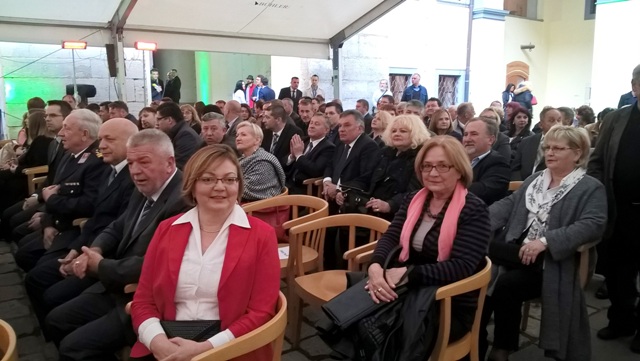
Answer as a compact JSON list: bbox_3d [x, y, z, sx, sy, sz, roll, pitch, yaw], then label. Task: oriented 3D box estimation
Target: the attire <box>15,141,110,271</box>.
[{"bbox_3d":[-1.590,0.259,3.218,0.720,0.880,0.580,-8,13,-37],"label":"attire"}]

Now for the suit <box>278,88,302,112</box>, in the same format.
[{"bbox_3d":[-0.590,-1.116,10.058,0.520,1.480,0.340,-2,10,-9],"label":"suit"}]

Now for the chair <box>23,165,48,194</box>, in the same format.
[{"bbox_3d":[-2.580,0.212,4.981,0.580,0.730,0.570,-6,12,-32],"label":"chair"}]

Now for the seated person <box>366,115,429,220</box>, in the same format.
[{"bbox_3d":[0.490,0.196,3.705,0.800,1.280,0.580,-8,13,-36],"label":"seated person"}]

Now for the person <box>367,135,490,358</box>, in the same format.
[{"bbox_3d":[0.370,0.471,2.220,0.800,1.280,0.580,-9,13,-40],"label":"person"}]

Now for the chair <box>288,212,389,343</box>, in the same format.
[{"bbox_3d":[0.200,0.599,2.764,0.590,0.730,0.570,-6,12,-32],"label":"chair"}]

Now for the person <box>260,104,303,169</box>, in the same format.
[{"bbox_3d":[-0.450,-0.037,4.902,0.800,1.310,0.560,-7,12,-33],"label":"person"}]

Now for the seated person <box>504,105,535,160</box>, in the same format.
[{"bbox_3d":[1.950,-0.076,5.170,0.780,1.270,0.520,-8,13,-36],"label":"seated person"}]

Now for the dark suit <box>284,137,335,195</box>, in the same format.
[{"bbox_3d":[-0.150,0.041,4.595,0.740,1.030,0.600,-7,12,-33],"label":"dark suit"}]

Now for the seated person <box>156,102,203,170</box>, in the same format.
[{"bbox_3d":[-1.330,-0.028,4.583,0.820,1.340,0.580,-3,10,-17],"label":"seated person"}]

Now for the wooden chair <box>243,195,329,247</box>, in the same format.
[{"bbox_3d":[-0.200,0.514,3.407,0.540,0.770,0.560,-7,12,-32],"label":"wooden chair"}]

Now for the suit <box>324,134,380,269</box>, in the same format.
[{"bbox_3d":[0.130,0.136,4.165,0.760,1.060,0.600,-7,12,-36],"label":"suit"}]

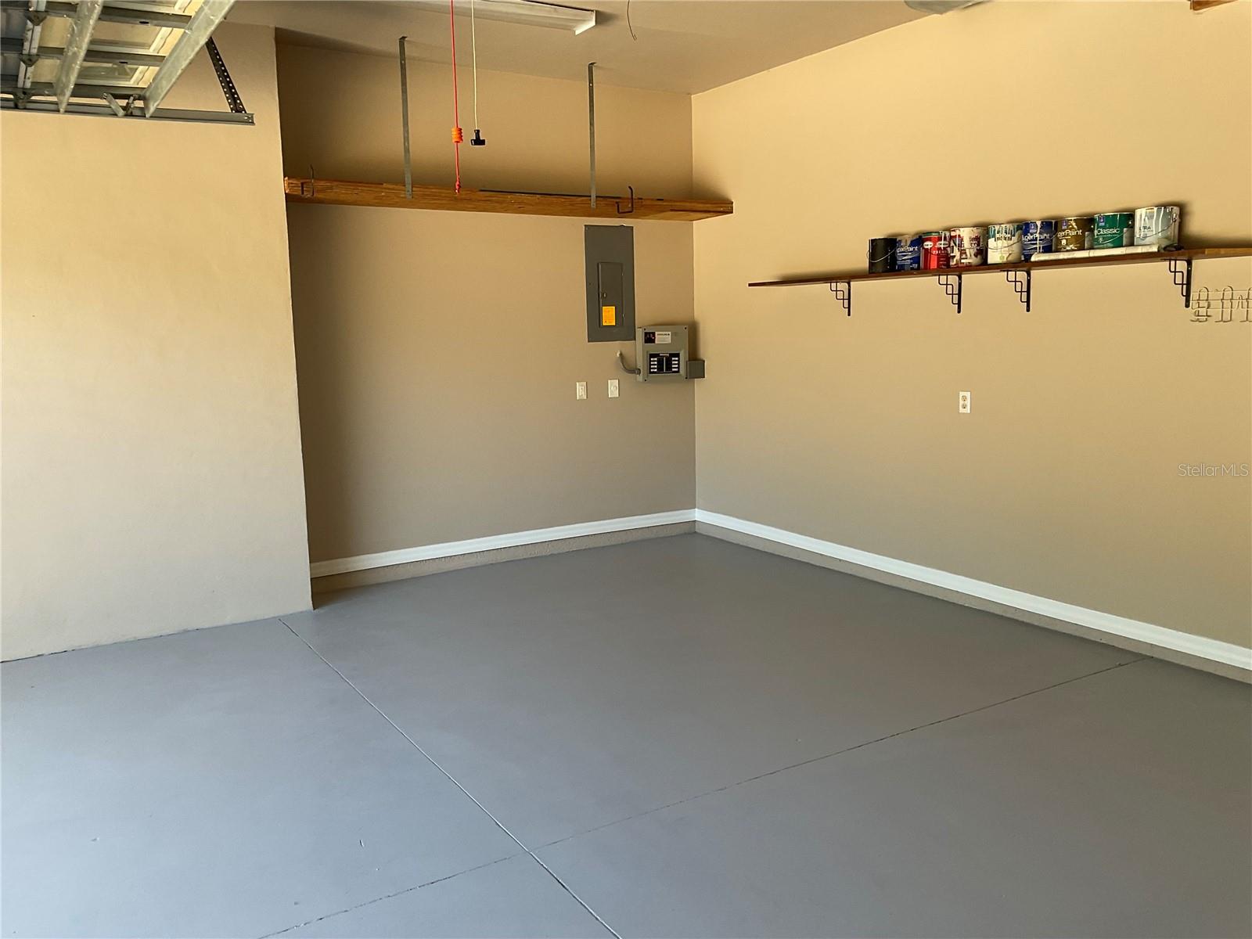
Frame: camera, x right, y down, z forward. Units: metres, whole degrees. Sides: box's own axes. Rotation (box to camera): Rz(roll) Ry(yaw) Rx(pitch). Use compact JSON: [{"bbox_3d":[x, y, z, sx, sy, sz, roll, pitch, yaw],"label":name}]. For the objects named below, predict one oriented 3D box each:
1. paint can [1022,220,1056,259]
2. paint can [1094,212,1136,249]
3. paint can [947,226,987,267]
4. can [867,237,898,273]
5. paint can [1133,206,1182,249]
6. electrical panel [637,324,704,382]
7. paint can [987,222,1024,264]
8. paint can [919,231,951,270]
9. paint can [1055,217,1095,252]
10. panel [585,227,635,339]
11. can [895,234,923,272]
[{"bbox_3d":[1.944,-1.061,4.911,0.166,0.189,0.166,5,10,38],"label":"paint can"},{"bbox_3d":[2.142,-1.018,4.590,0.166,0.189,0.166,6,11,40],"label":"paint can"},{"bbox_3d":[1.720,-1.113,5.274,0.166,0.189,0.166,5,10,36],"label":"paint can"},{"bbox_3d":[1.422,-1.169,5.761,0.166,0.189,0.166,-1,8,0],"label":"can"},{"bbox_3d":[2.243,-1.002,4.426,0.166,0.189,0.166,6,11,41],"label":"paint can"},{"bbox_3d":[0.311,-0.821,7.410,0.510,0.370,0.115,-6,10,-31],"label":"electrical panel"},{"bbox_3d":[1.842,-1.087,5.077,0.166,0.189,0.166,5,10,37],"label":"paint can"},{"bbox_3d":[1.621,-1.130,5.437,0.166,0.189,0.166,-1,8,0],"label":"paint can"},{"bbox_3d":[2.042,-1.038,4.753,0.166,0.189,0.166,6,11,39],"label":"paint can"},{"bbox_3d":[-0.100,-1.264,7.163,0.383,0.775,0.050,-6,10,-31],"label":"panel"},{"bbox_3d":[1.526,-1.144,5.592,0.166,0.189,0.166,-1,8,0],"label":"can"}]

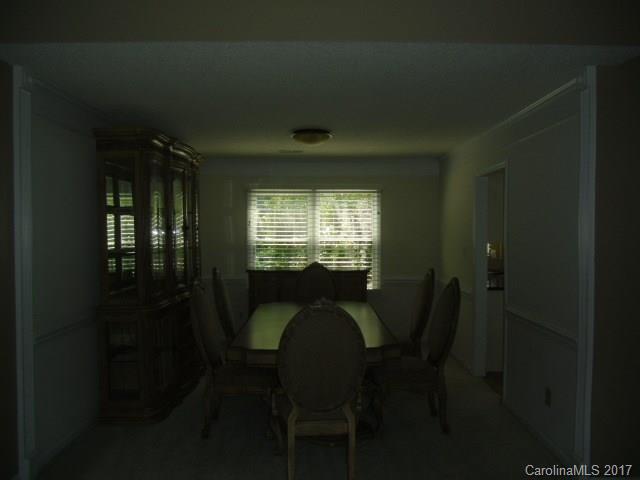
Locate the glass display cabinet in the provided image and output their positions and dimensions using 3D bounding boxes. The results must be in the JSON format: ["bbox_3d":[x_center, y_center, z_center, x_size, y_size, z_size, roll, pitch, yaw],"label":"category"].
[{"bbox_3d":[-1.455,0.266,4.641,0.560,2.280,1.580,0,2,0],"label":"glass display cabinet"}]

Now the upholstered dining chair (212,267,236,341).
[{"bbox_3d":[-0.650,0.834,4.720,0.670,1.140,0.530,0,2,0],"label":"upholstered dining chair"}]

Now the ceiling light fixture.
[{"bbox_3d":[-0.080,-0.983,4.760,0.385,0.110,0.385,0,2,0],"label":"ceiling light fixture"}]

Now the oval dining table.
[{"bbox_3d":[-0.050,1.044,4.107,1.120,0.760,1.970,0,2,0],"label":"oval dining table"}]

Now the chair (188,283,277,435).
[{"bbox_3d":[-0.625,0.864,3.801,0.670,1.140,0.530,0,2,0],"label":"chair"}]

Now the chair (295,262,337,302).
[{"bbox_3d":[-0.045,0.820,5.150,0.530,1.140,0.670,0,2,0],"label":"chair"}]

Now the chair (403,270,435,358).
[{"bbox_3d":[0.735,0.835,4.690,0.670,1.140,0.530,0,2,0],"label":"chair"}]

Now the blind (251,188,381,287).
[{"bbox_3d":[-0.070,-0.014,6.453,1.700,1.290,0.070,0,2,0],"label":"blind"}]

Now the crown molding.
[{"bbox_3d":[-0.060,-0.967,6.381,3.220,0.250,0.120,0,2,0],"label":"crown molding"}]

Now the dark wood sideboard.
[{"bbox_3d":[-0.145,0.874,6.232,1.460,0.960,0.480,0,2,0],"label":"dark wood sideboard"}]

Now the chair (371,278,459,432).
[{"bbox_3d":[0.735,0.862,3.881,0.670,1.140,0.530,0,2,0],"label":"chair"}]

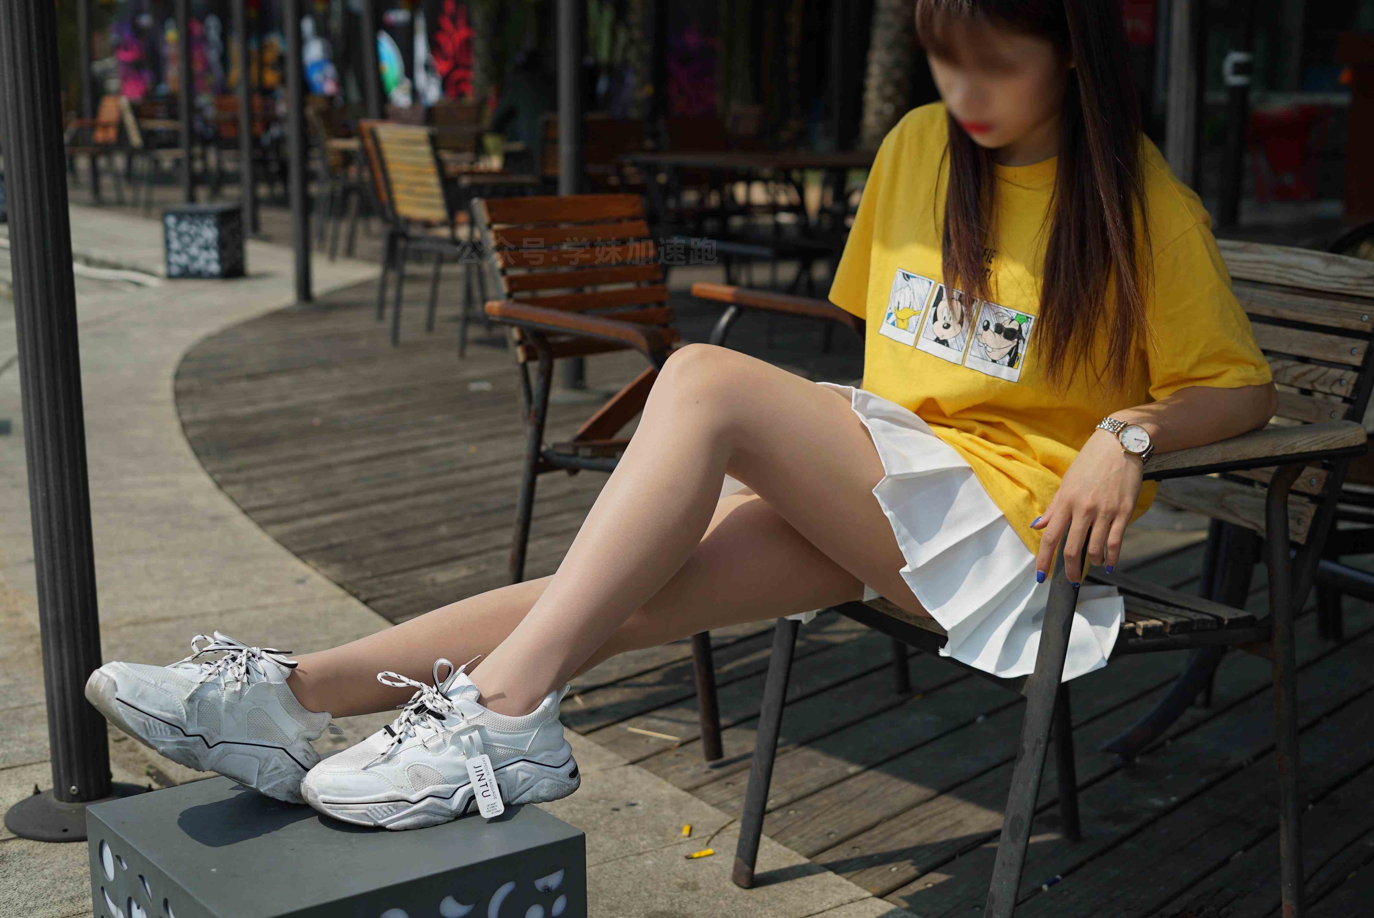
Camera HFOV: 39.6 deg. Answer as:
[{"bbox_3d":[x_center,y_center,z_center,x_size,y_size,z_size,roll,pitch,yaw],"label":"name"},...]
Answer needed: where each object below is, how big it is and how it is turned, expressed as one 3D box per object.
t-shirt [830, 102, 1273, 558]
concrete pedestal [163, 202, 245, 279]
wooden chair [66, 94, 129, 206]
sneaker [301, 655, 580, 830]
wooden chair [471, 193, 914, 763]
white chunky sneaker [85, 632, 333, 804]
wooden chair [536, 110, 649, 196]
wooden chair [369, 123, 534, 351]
[{"bbox_3d":[0.464,-0.163,2.440,0.520,0.540,0.340,9,2,39],"label":"t-shirt"},{"bbox_3d":[-2.805,-1.267,11.100,0.350,0.385,0.350,2,11,11],"label":"concrete pedestal"},{"bbox_3d":[-5.042,-2.591,16.000,0.640,0.900,0.560,-9,14,-38],"label":"wooden chair"},{"bbox_3d":[-0.238,0.283,1.880,0.275,0.130,0.105,-3,11,-13],"label":"sneaker"},{"bbox_3d":[0.001,-0.021,3.412,0.535,0.880,0.680,-11,15,-42],"label":"wooden chair"},{"bbox_3d":[-0.456,0.250,1.857,0.270,0.130,0.105,27,-4,-31],"label":"white chunky sneaker"},{"bbox_3d":[-0.508,-1.380,10.100,0.560,0.900,0.620,-3,12,-14],"label":"wooden chair"},{"bbox_3d":[-0.915,-0.877,7.695,0.630,0.910,0.520,-11,15,-43],"label":"wooden chair"}]

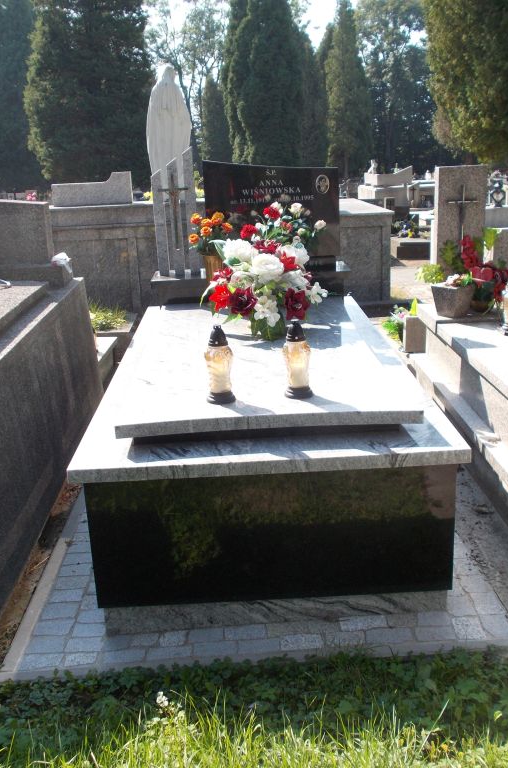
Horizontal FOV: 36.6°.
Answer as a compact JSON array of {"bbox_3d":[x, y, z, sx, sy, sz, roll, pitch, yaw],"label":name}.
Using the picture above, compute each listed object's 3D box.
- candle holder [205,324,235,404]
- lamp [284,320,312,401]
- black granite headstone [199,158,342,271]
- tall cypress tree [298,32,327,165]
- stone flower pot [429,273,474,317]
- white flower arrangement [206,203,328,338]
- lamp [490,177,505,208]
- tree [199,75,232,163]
[{"bbox_3d":[-0.115,-0.070,2.530,0.098,0.257,0.098,-3,17,-1],"label":"candle holder"},{"bbox_3d":[0.137,-0.085,2.386,0.093,0.236,0.093,-3,17,-1],"label":"lamp"},{"bbox_3d":[0.102,-0.940,4.248,0.727,0.597,0.094,-3,17,-1],"label":"black granite headstone"},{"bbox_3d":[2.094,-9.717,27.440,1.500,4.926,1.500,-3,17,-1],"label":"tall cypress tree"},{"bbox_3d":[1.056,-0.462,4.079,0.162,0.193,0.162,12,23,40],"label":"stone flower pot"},{"bbox_3d":[0.051,-0.472,3.205,0.499,0.499,0.422,-3,17,-1],"label":"white flower arrangement"},{"bbox_3d":[2.490,-1.958,7.857,0.140,0.284,0.120,-3,17,-1],"label":"lamp"},{"bbox_3d":[-1.759,-11.328,34.159,1.400,4.600,1.400,-3,17,-1],"label":"tree"}]

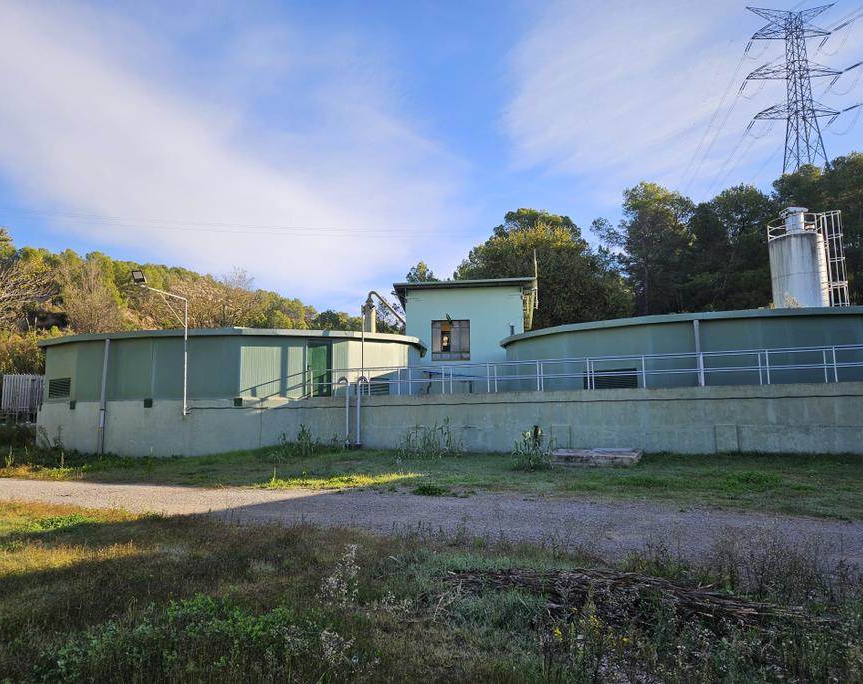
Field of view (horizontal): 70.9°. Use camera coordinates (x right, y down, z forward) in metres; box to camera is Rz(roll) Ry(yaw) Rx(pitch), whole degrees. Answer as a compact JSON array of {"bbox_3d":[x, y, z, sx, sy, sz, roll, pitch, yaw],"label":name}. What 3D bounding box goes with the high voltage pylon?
[{"bbox_3d":[65.061,-42.183,106.319,16.200,37.000,6.800,-1,-7,6],"label":"high voltage pylon"}]

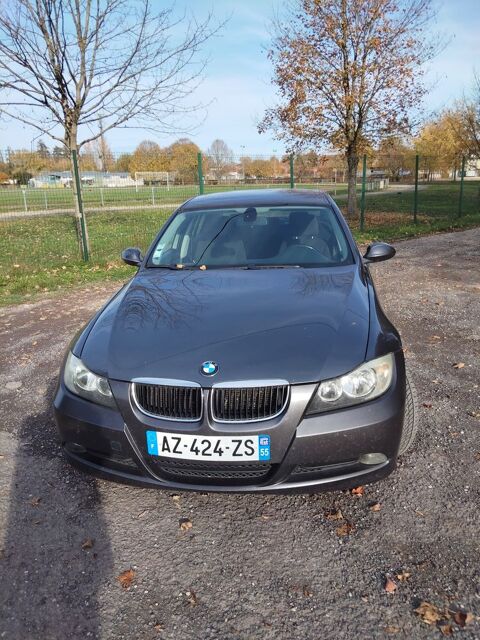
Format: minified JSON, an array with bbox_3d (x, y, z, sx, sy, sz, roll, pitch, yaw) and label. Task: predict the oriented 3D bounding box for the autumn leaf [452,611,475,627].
[{"bbox_3d":[0.776,1.037,1.605,0.075,0.030,0.050,-3,17,0],"label":"autumn leaf"}]

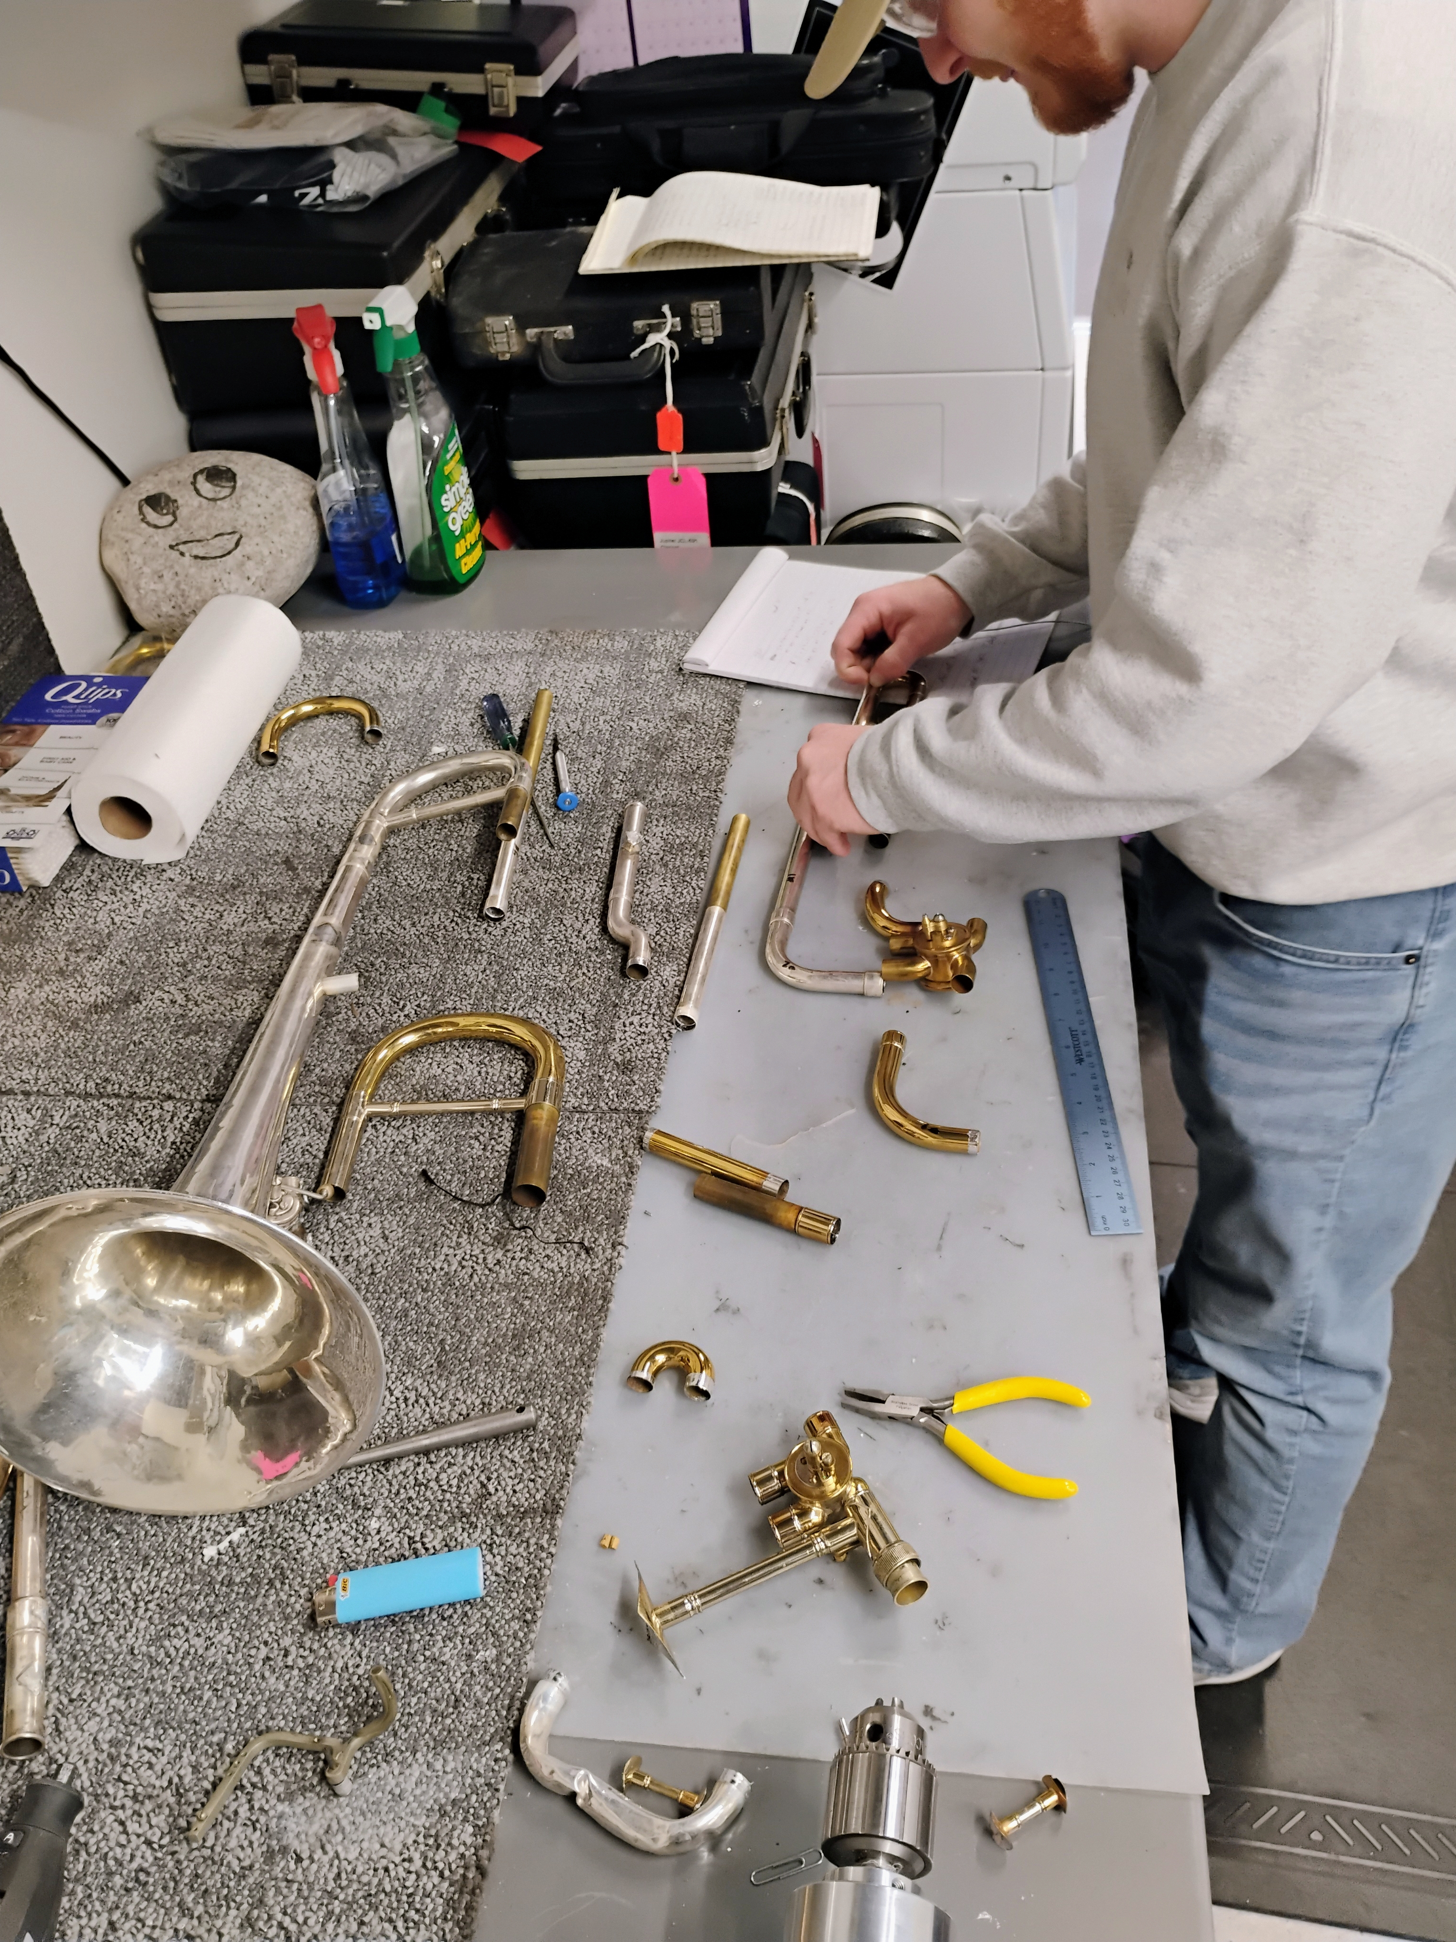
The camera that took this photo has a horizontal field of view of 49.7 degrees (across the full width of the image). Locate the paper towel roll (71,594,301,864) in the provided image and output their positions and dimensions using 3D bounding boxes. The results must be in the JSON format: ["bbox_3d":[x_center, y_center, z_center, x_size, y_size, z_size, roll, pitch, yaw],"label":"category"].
[{"bbox_3d":[-0.448,-0.207,1.321,0.093,0.093,0.277,1,42,9],"label":"paper towel roll"}]

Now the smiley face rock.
[{"bbox_3d":[-0.488,-0.404,1.486,0.215,0.185,0.140,-18,42,-13],"label":"smiley face rock"}]

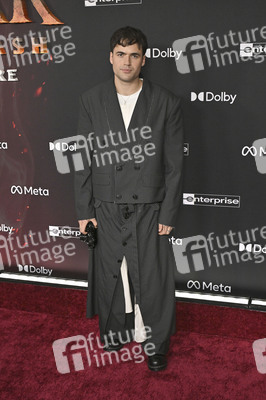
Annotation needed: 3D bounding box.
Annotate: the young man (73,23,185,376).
[{"bbox_3d":[-0.022,0.021,2.465,0.570,1.800,0.430,2,14,10],"label":"young man"}]

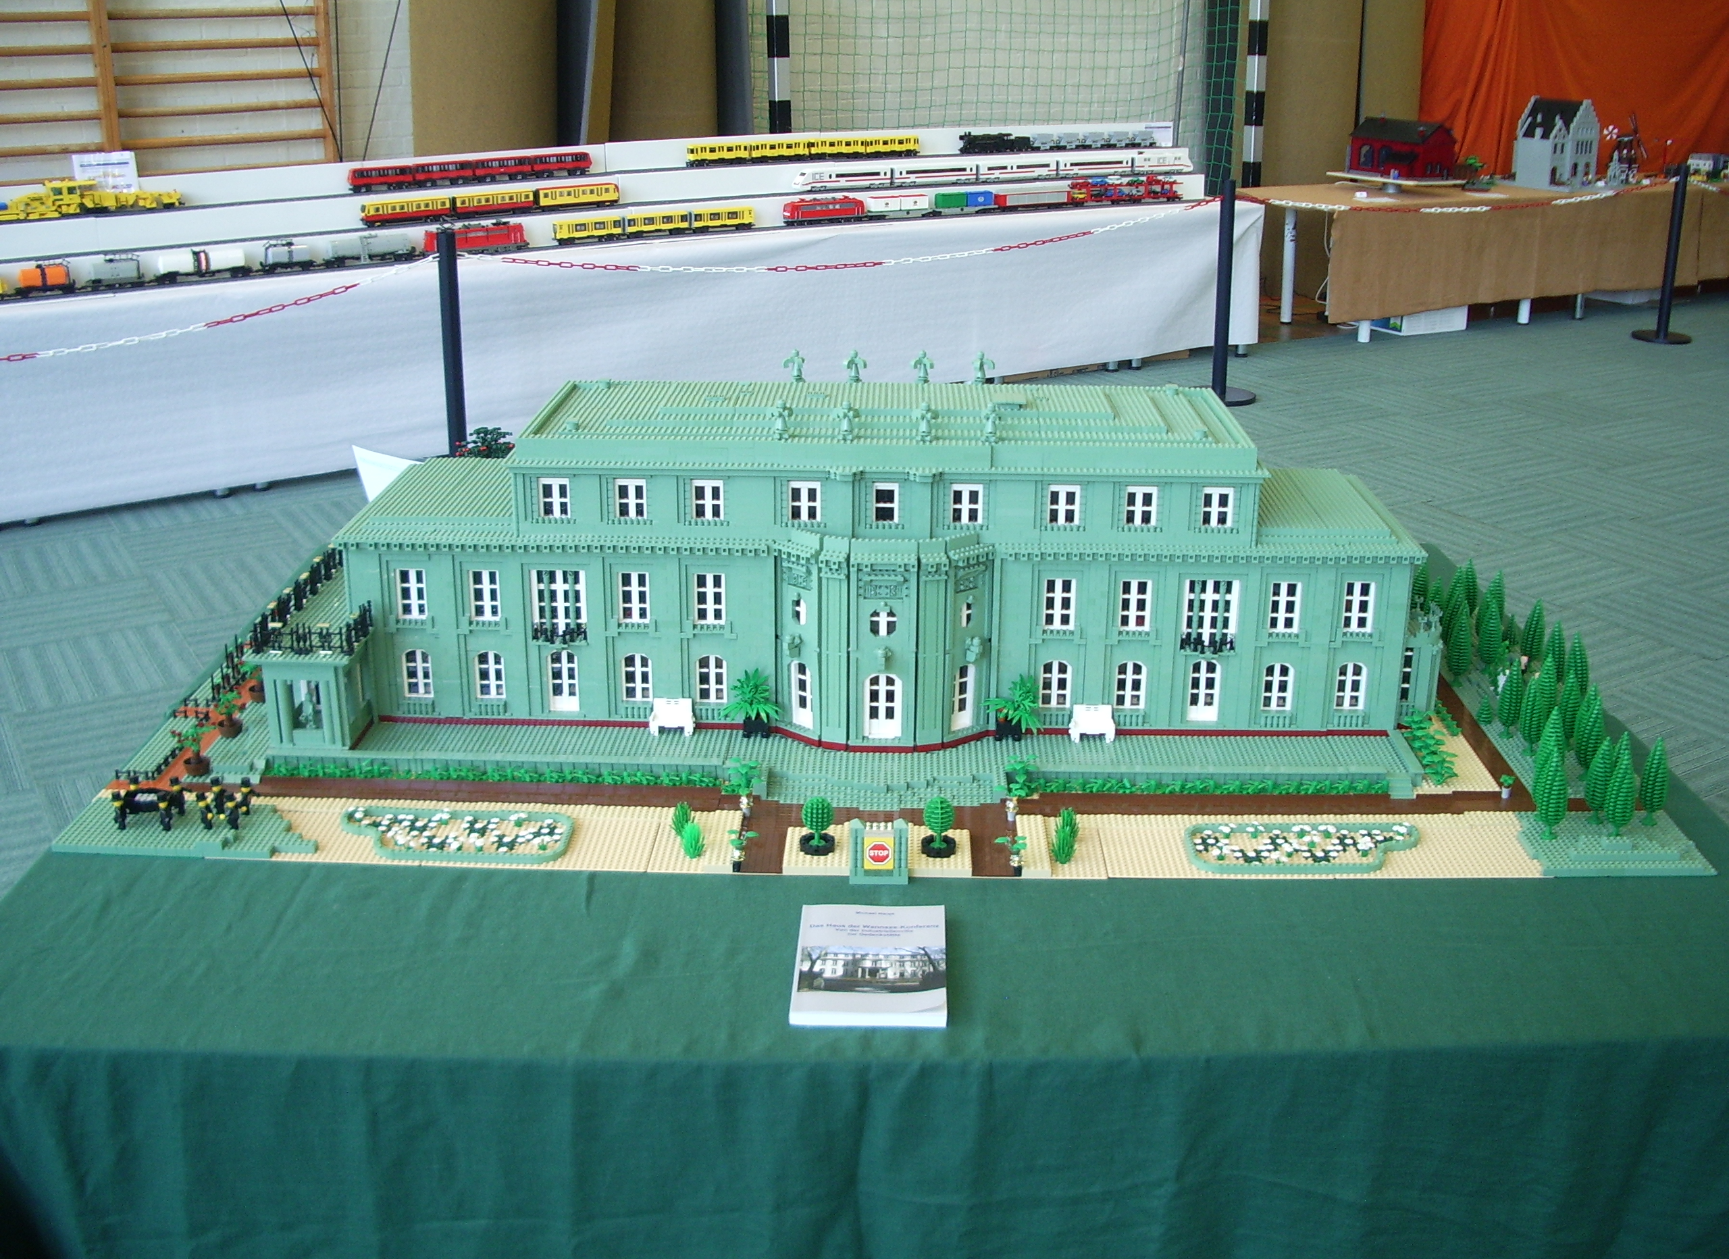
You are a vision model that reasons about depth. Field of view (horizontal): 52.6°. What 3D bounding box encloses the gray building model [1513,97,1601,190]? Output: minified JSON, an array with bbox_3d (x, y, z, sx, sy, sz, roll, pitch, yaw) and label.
[{"bbox_3d":[3.960,-2.794,10.040,0.420,0.495,0.350,-12,23,-31],"label":"gray building model"}]

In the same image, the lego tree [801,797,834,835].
[{"bbox_3d":[-0.053,0.214,1.972,0.036,0.055,0.036,0,20,-1],"label":"lego tree"}]

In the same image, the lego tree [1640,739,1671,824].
[{"bbox_3d":[0.902,0.173,1.994,0.033,0.106,0.033,0,20,-1],"label":"lego tree"}]

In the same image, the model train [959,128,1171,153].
[{"bbox_3d":[0.916,-2.243,8.015,1.160,0.095,0.062,-12,23,-30],"label":"model train"}]

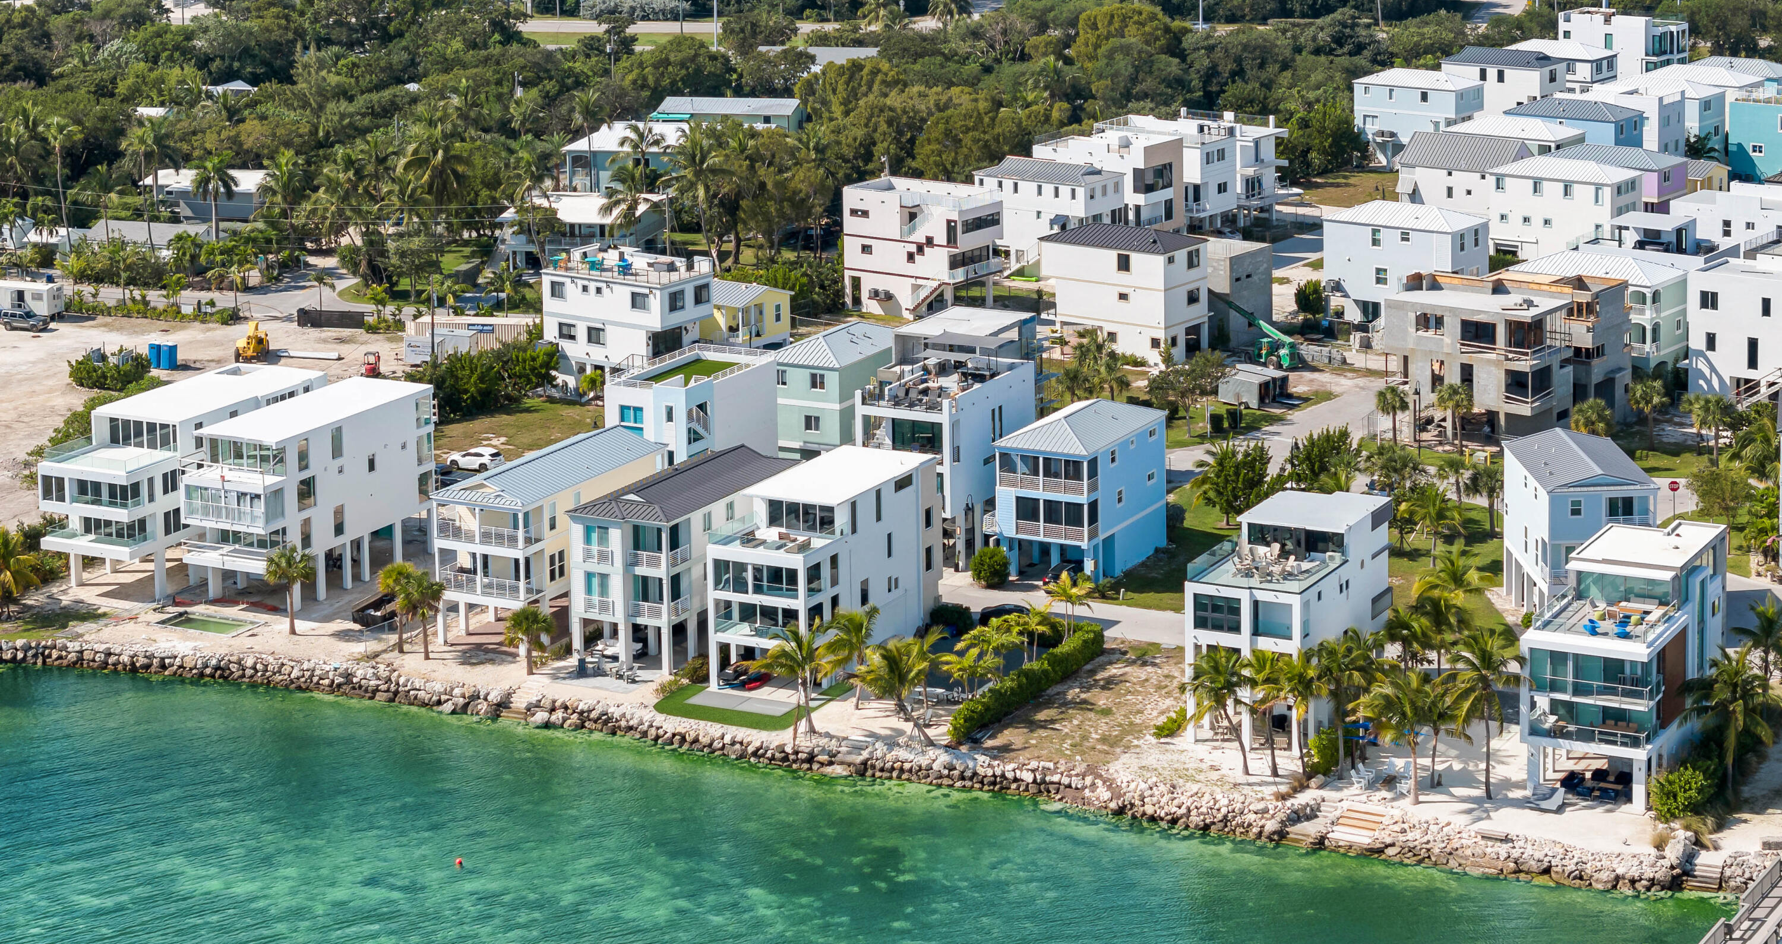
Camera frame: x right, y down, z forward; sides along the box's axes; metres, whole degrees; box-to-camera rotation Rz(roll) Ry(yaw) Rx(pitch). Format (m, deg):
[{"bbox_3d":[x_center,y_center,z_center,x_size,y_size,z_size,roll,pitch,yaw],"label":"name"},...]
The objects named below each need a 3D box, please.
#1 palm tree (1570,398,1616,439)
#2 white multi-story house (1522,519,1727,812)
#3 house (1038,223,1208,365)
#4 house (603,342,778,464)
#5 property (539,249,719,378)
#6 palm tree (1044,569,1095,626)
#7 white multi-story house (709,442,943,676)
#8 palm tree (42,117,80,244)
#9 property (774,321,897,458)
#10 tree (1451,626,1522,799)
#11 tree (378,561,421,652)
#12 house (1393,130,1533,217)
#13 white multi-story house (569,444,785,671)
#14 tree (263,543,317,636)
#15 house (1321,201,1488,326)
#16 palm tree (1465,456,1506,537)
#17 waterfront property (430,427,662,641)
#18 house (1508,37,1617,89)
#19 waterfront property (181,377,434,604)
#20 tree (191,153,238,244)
[{"bbox_3d":[55.440,-2.800,284.620,3.500,5.770,3.500,0,14,0],"label":"palm tree"},{"bbox_3d":[43.178,11.029,211.280,7.210,12.594,16.323,6,16,27],"label":"white multi-story house"},{"bbox_3d":[20.930,-16.490,324.500,13.020,11.330,7.850,9,17,32],"label":"house"},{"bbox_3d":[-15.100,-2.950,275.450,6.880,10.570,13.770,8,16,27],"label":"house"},{"bbox_3d":[-22.898,-13.102,314.817,13.747,11.800,7.017,10,17,36],"label":"property"},{"bbox_3d":[11.390,8.730,230.410,3.300,4.810,3.300,-1,14,0],"label":"palm tree"},{"bbox_3d":[-4.134,6.439,234.701,7.050,11.770,18.278,6,16,27],"label":"white multi-story house"},{"bbox_3d":[-87.970,-30.552,382.252,4.155,14.342,4.155,-1,14,0],"label":"palm tree"},{"bbox_3d":[-3.932,-6.145,286.711,7.634,10.700,13.744,6,16,27],"label":"property"},{"bbox_3d":[34.830,14.180,211.050,4.200,10.360,4.200,0,14,0],"label":"tree"},{"bbox_3d":[-31.630,8.670,230.470,2.500,6.060,2.500,-1,14,0],"label":"tree"},{"bbox_3d":[59.554,-28.652,371.414,12.406,11.848,6.564,10,17,36],"label":"house"},{"bbox_3d":[-13.140,5.170,234.920,7.360,10.240,18.010,6,15,26],"label":"white multi-story house"},{"bbox_3d":[-39.320,7.720,234.830,3.460,6.040,3.460,-1,14,0],"label":"tree"},{"bbox_3d":[47.130,-19.260,329.710,13.180,10.840,6.930,9,17,36],"label":"house"},{"bbox_3d":[42.060,1.920,254.710,2.760,5.630,2.760,-1,14,0],"label":"palm tree"},{"bbox_3d":[-22.918,4.258,246.429,6.952,11.376,19.031,6,16,27],"label":"waterfront property"},{"bbox_3d":[83.538,-48.101,449.050,12.109,11.071,7.457,10,17,36],"label":"house"},{"bbox_3d":[-39.620,1.680,247.370,6.970,11.800,19.690,6,15,26],"label":"waterfront property"},{"bbox_3d":[-71.888,-28.833,382.750,5.194,10.184,5.194,-1,14,0],"label":"tree"}]

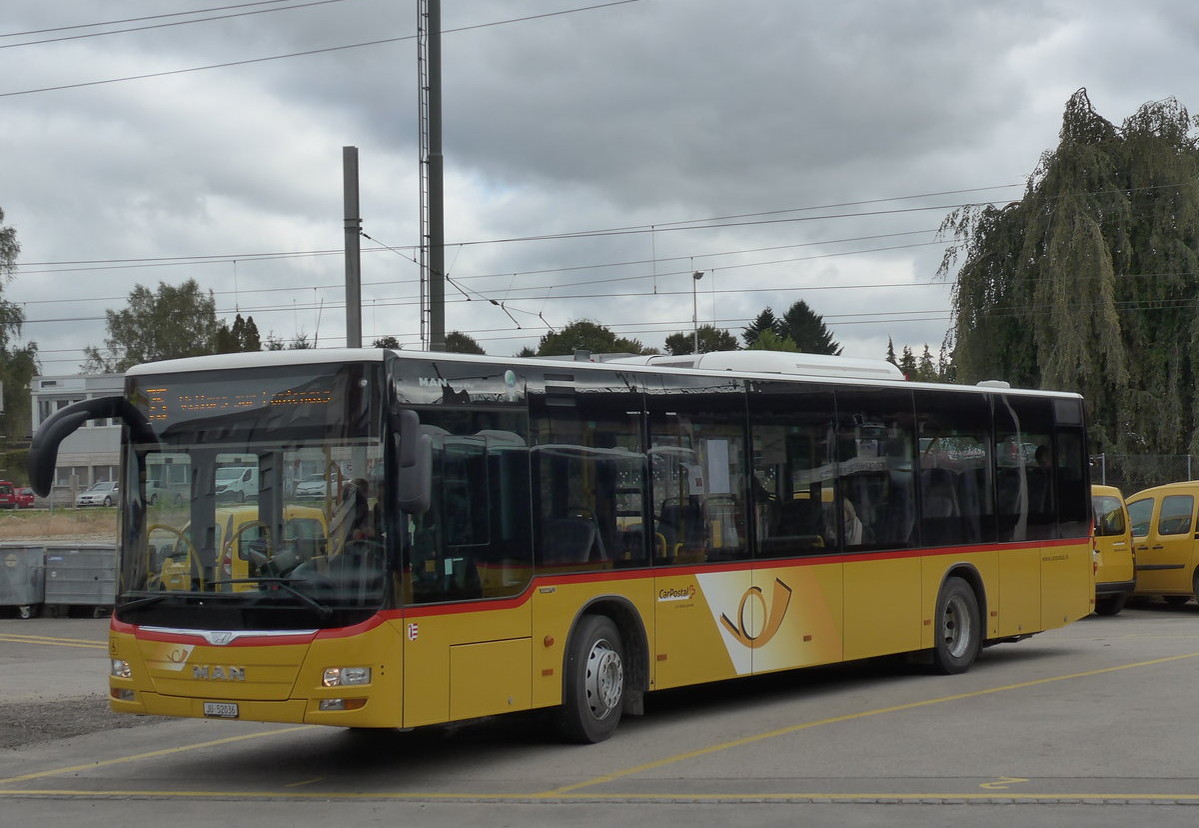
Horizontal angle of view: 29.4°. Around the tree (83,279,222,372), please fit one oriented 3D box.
[{"bbox_3d":[-33.200,-1.850,170.000,10.500,16.500,10.000,0,-1,-13],"label":"tree"}]

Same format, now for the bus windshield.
[{"bbox_3d":[-2.396,0.553,15.033,2.440,1.710,0.300,-1,-1,34],"label":"bus windshield"}]

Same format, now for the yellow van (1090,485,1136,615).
[{"bbox_3d":[5.570,1.910,32.500,1.830,1.810,4.200,0,-1,-29],"label":"yellow van"}]

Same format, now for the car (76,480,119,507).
[{"bbox_3d":[-28.100,4.620,132.000,1.730,1.430,4.350,-1,-1,30],"label":"car"}]

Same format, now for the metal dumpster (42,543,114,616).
[{"bbox_3d":[-8.650,2.760,38.100,1.160,1.240,1.000,-1,-1,-3],"label":"metal dumpster"}]

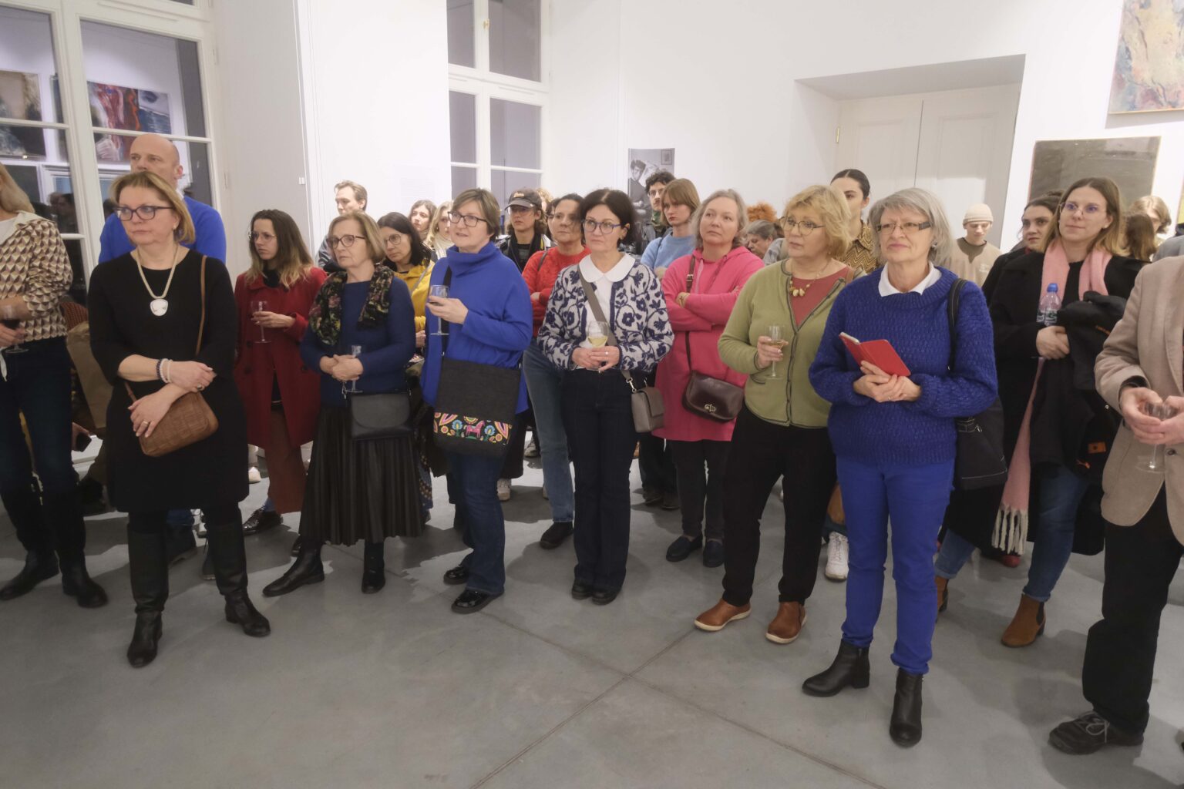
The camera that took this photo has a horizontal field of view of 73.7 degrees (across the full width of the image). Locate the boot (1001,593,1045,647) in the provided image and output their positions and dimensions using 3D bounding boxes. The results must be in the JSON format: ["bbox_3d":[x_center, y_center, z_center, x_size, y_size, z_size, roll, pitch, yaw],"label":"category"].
[{"bbox_3d":[1.654,0.865,3.024,0.250,0.160,0.095,-7,15,-32],"label":"boot"}]

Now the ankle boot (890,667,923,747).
[{"bbox_3d":[1.009,0.979,2.525,0.100,0.165,0.260,5,14,19],"label":"ankle boot"}]

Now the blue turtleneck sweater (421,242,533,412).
[{"bbox_3d":[-0.456,-0.277,3.102,0.470,0.636,0.340,9,15,31],"label":"blue turtleneck sweater"}]

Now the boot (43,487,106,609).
[{"bbox_3d":[-2.107,0.623,3.222,0.255,0.450,0.110,9,15,32],"label":"boot"}]

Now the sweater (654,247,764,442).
[{"bbox_3d":[0.538,-0.213,3.471,0.480,0.870,0.360,5,13,17],"label":"sweater"}]

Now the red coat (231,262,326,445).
[{"bbox_3d":[-1.535,-0.188,3.890,0.480,0.875,0.320,1,13,3],"label":"red coat"}]

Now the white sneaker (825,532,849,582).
[{"bbox_3d":[1.134,0.746,3.622,0.105,0.120,0.285,5,14,16],"label":"white sneaker"}]

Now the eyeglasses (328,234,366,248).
[{"bbox_3d":[-0.944,-0.606,3.146,0.140,0.047,0.140,8,8,27],"label":"eyeglasses"}]

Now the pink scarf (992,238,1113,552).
[{"bbox_3d":[1.618,0.016,2.777,0.340,1.086,0.260,10,16,36],"label":"pink scarf"}]

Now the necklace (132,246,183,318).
[{"bbox_3d":[-1.463,-0.397,2.666,0.140,0.245,0.165,-5,14,-24],"label":"necklace"}]

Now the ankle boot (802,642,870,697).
[{"bbox_3d":[0.843,0.923,2.697,0.250,0.170,0.095,-3,13,-16],"label":"ankle boot"}]

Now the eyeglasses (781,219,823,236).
[{"bbox_3d":[0.763,-0.590,2.764,0.140,0.045,0.135,-15,30,-42],"label":"eyeglasses"}]

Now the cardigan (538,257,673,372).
[{"bbox_3d":[0.054,-0.310,3.053,0.500,0.430,0.360,3,13,12],"label":"cardigan"}]

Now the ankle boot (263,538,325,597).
[{"bbox_3d":[-1.277,0.738,3.374,0.265,0.190,0.100,-7,16,-31],"label":"ankle boot"}]

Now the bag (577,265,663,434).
[{"bbox_3d":[0.117,-0.183,3.123,0.340,0.645,0.280,4,13,14],"label":"bag"}]

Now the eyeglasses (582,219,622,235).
[{"bbox_3d":[0.059,-0.645,3.022,0.135,0.045,0.140,14,19,28],"label":"eyeglasses"}]

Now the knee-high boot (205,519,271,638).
[{"bbox_3d":[-1.346,0.689,3.019,0.250,0.430,0.110,9,15,33],"label":"knee-high boot"}]

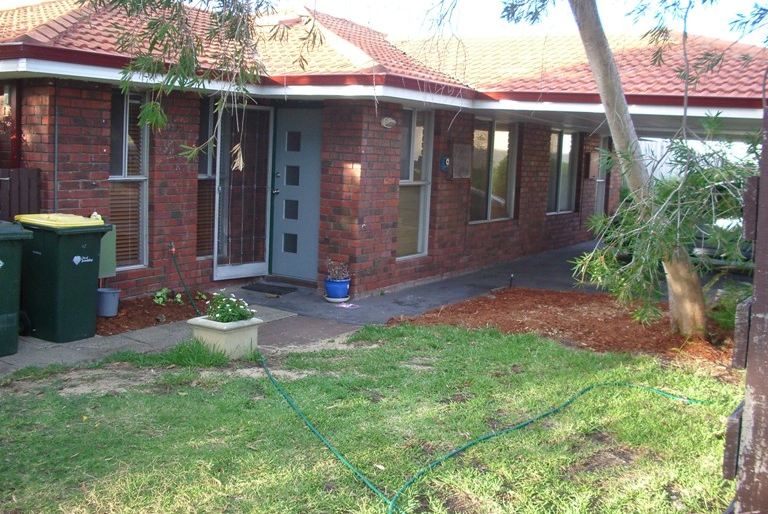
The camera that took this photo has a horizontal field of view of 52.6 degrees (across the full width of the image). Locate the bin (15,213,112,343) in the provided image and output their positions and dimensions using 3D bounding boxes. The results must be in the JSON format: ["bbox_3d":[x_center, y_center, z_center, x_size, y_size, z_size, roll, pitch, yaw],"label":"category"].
[{"bbox_3d":[-2.853,0.174,6.935,0.735,1.060,0.550,8,10,34],"label":"bin"}]

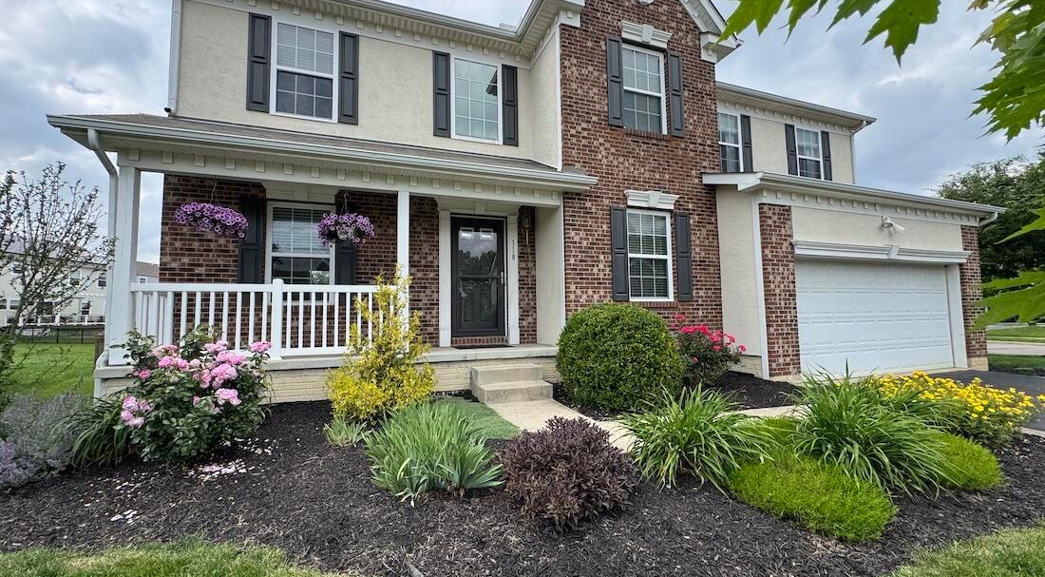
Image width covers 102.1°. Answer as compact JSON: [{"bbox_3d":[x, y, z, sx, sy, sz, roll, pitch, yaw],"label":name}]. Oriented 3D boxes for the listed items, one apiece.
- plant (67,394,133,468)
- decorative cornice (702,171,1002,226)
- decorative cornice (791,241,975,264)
[{"bbox_3d":[-3.514,1.170,3.606,0.600,0.510,0.600,1,-3,-21],"label":"plant"},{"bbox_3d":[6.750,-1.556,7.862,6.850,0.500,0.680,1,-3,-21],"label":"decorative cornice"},{"bbox_3d":[6.894,-0.658,7.872,5.020,0.253,0.152,1,-4,-20],"label":"decorative cornice"}]

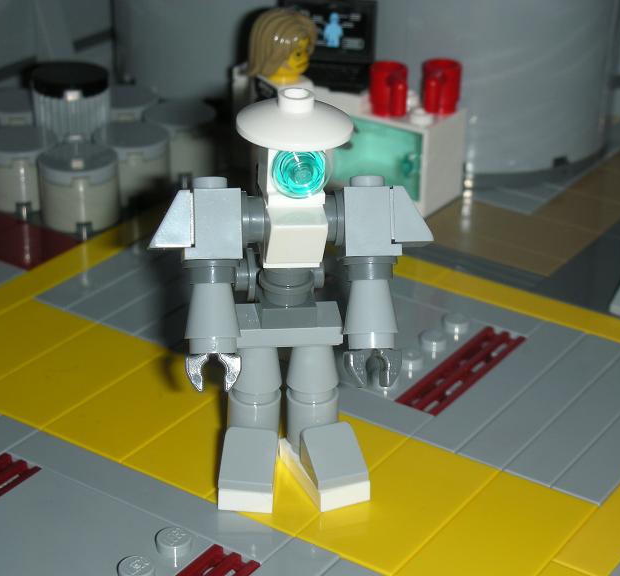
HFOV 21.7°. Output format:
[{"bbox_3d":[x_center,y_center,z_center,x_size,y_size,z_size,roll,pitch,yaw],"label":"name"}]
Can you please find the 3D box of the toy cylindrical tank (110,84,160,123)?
[{"bbox_3d":[-0.041,-0.036,0.353,0.016,0.013,0.016,1,27,-1],"label":"toy cylindrical tank"}]

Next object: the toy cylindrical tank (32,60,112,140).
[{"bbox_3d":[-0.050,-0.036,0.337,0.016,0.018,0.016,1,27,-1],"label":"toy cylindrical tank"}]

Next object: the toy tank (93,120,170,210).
[{"bbox_3d":[-0.037,-0.025,0.333,0.016,0.013,0.016,1,27,-1],"label":"toy tank"}]

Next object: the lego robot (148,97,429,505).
[{"bbox_3d":[-0.003,0.001,0.230,0.040,0.059,0.021,-2,27,-6],"label":"lego robot"}]

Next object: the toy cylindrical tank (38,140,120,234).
[{"bbox_3d":[-0.046,-0.020,0.321,0.016,0.013,0.016,1,27,-1],"label":"toy cylindrical tank"}]

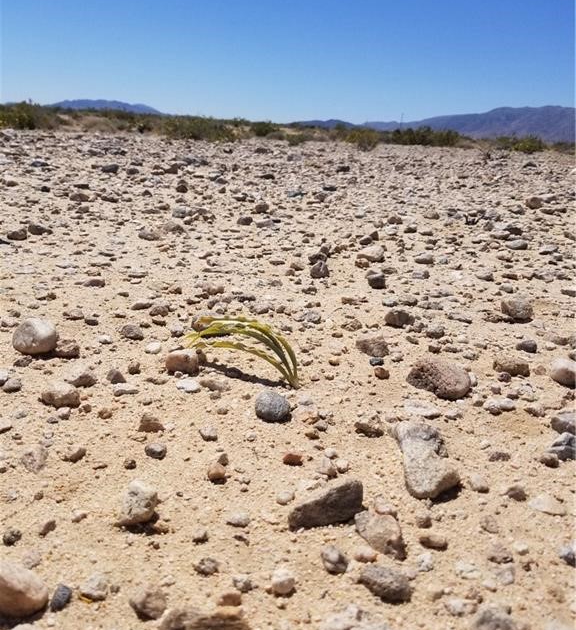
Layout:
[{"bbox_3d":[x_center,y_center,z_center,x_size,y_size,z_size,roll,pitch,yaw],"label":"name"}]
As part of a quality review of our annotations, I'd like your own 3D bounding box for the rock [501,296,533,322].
[{"bbox_3d":[0.625,-0.019,1.575,0.085,0.055,0.074,10,19,21],"label":"rock"}]

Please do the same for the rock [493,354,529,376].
[{"bbox_3d":[0.374,0.085,0.965,0.058,0.030,0.043,2,18,0],"label":"rock"}]

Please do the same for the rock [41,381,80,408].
[{"bbox_3d":[-0.421,0.149,1.071,0.067,0.042,0.050,3,18,5],"label":"rock"}]

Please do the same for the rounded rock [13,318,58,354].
[{"bbox_3d":[-0.575,0.049,1.316,0.093,0.078,0.079,2,18,0],"label":"rounded rock"}]

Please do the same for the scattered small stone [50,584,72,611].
[{"bbox_3d":[-0.222,0.278,0.566,0.018,0.015,0.029,0,18,-7],"label":"scattered small stone"}]

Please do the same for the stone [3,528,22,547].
[{"bbox_3d":[-0.341,0.278,0.715,0.021,0.016,0.016,-3,18,-14],"label":"stone"}]

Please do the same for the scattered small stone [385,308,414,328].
[{"bbox_3d":[0.306,0.010,1.579,0.079,0.040,0.059,2,18,0],"label":"scattered small stone"}]

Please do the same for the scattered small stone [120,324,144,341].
[{"bbox_3d":[-0.346,0.039,1.284,0.050,0.032,0.040,-2,18,-15],"label":"scattered small stone"}]

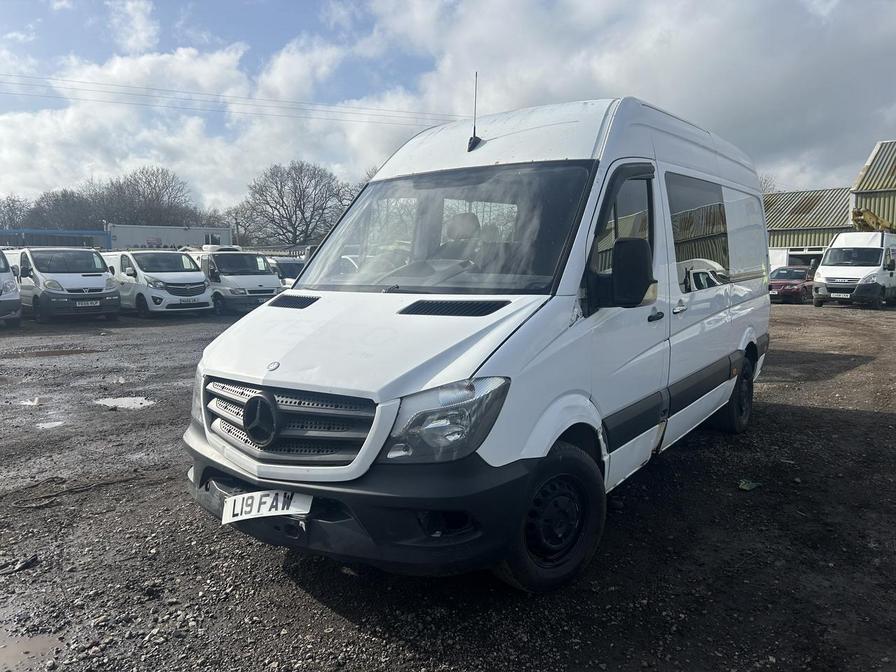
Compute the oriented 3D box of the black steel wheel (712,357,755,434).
[{"bbox_3d":[2.618,0.519,6.169,0.235,0.700,0.700,4,8,36],"label":"black steel wheel"}]

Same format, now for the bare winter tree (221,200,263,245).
[{"bbox_3d":[-15.672,-7.224,51.509,3.600,6.190,3.600,-2,7,-17],"label":"bare winter tree"}]

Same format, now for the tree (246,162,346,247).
[{"bbox_3d":[-11.464,-8.711,51.346,8.600,9.150,8.200,-2,7,-12],"label":"tree"}]

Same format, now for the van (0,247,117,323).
[{"bbox_3d":[-10.692,-1.459,18.378,4.782,1.970,1.980,6,9,44],"label":"van"}]

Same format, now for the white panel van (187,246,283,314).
[{"bbox_3d":[-7.164,-1.722,21.220,4.900,2.040,2.030,6,9,43],"label":"white panel van"}]

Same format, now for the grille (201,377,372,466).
[{"bbox_3d":[-0.773,0.362,2.955,1.130,0.340,0.190,4,8,36],"label":"grille"}]

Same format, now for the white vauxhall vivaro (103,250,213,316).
[{"bbox_3d":[-9.112,-1.689,20.656,4.999,1.980,2.000,6,9,44],"label":"white vauxhall vivaro"}]

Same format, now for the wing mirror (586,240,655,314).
[{"bbox_3d":[0.858,-0.298,3.295,0.280,0.360,0.220,4,8,36],"label":"wing mirror"}]

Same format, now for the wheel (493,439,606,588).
[{"bbox_3d":[0.451,0.856,3.233,0.700,0.700,0.235,-5,8,-38],"label":"wheel"}]

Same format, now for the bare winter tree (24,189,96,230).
[{"bbox_3d":[-32.559,-8.448,56.396,6.300,7.680,6.000,-4,7,-30],"label":"bare winter tree"}]

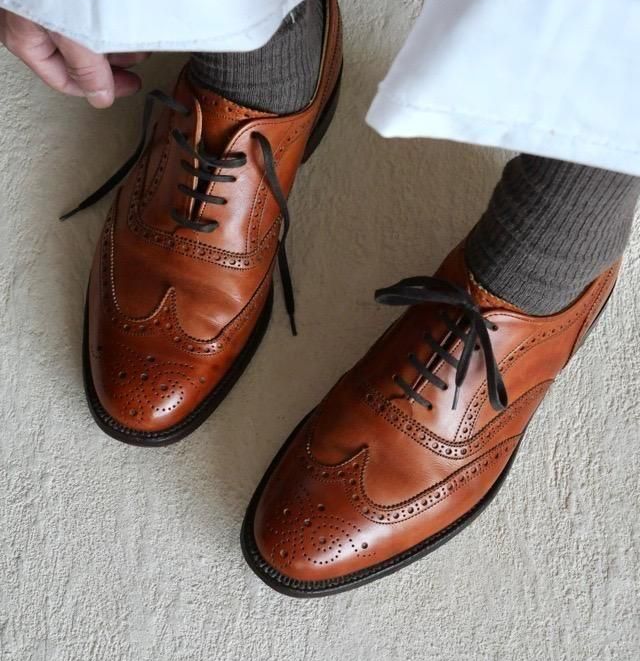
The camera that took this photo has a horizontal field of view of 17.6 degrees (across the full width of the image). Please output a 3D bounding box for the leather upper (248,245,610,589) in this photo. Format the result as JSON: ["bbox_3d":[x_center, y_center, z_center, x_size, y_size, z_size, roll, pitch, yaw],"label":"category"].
[{"bbox_3d":[0.074,0.016,1.120,0.109,0.108,0.300,33,62,18],"label":"leather upper"}]

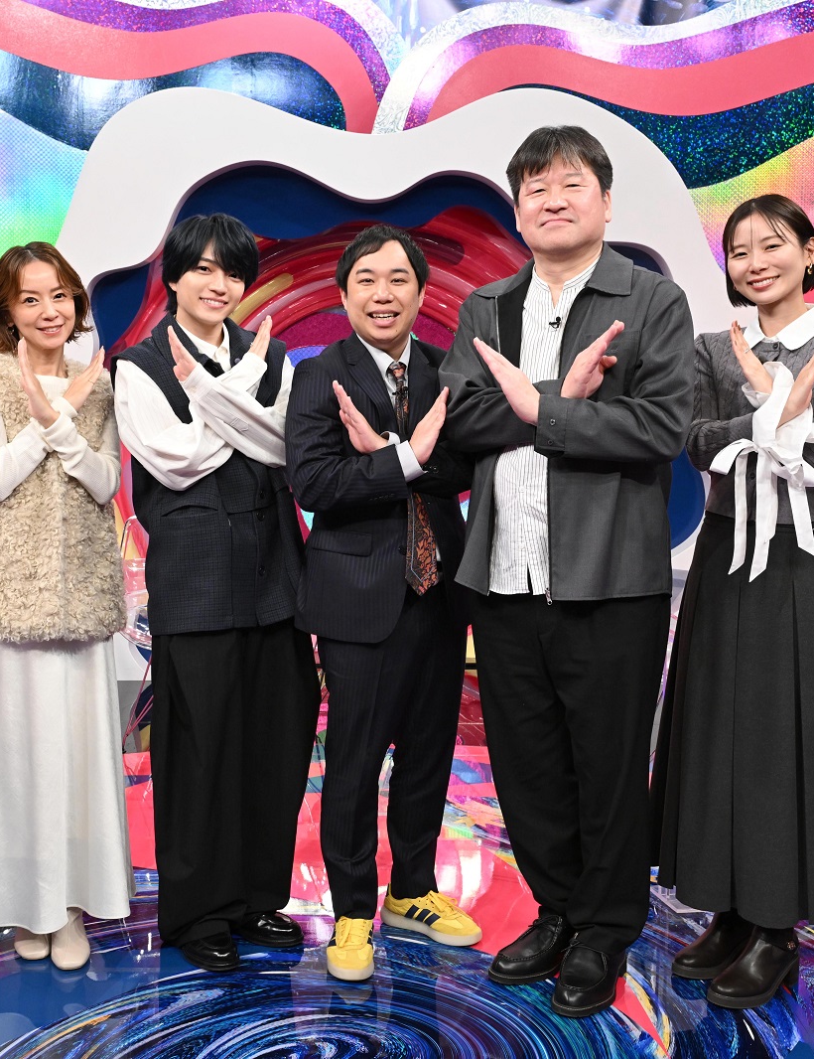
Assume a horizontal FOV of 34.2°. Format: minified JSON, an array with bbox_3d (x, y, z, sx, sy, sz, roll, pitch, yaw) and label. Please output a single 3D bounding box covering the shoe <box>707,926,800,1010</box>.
[{"bbox_3d":[0.757,0.920,2.877,0.250,0.165,0.095,-4,7,-38],"label":"shoe"}]

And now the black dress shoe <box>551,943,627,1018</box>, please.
[{"bbox_3d":[0.401,0.943,2.885,0.113,0.115,0.300,3,7,29],"label":"black dress shoe"}]

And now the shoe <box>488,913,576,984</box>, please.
[{"bbox_3d":[0.285,0.918,2.983,0.108,0.115,0.290,4,7,30],"label":"shoe"}]

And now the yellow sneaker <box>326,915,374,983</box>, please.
[{"bbox_3d":[-0.127,0.914,3.017,0.102,0.115,0.285,0,6,-3],"label":"yellow sneaker"}]

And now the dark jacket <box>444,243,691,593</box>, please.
[{"bbox_3d":[0.329,-0.224,2.791,0.540,0.745,0.400,4,7,30],"label":"dark jacket"}]

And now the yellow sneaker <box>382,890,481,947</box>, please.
[{"bbox_3d":[0.060,0.912,3.196,0.275,0.110,0.104,4,7,34],"label":"yellow sneaker"}]

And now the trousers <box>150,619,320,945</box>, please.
[{"bbox_3d":[-0.402,0.502,3.047,0.380,0.880,0.330,-2,6,-20],"label":"trousers"}]

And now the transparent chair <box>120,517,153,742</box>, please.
[{"bbox_3d":[-0.807,0.409,4.599,0.455,0.825,0.530,-1,6,-14],"label":"transparent chair"}]

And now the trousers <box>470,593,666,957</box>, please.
[{"bbox_3d":[0.364,0.514,2.925,0.420,0.900,0.310,4,7,30],"label":"trousers"}]

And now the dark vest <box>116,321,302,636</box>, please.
[{"bbox_3d":[-0.448,-0.122,3.033,0.450,0.725,0.285,-3,7,-32],"label":"dark vest"}]

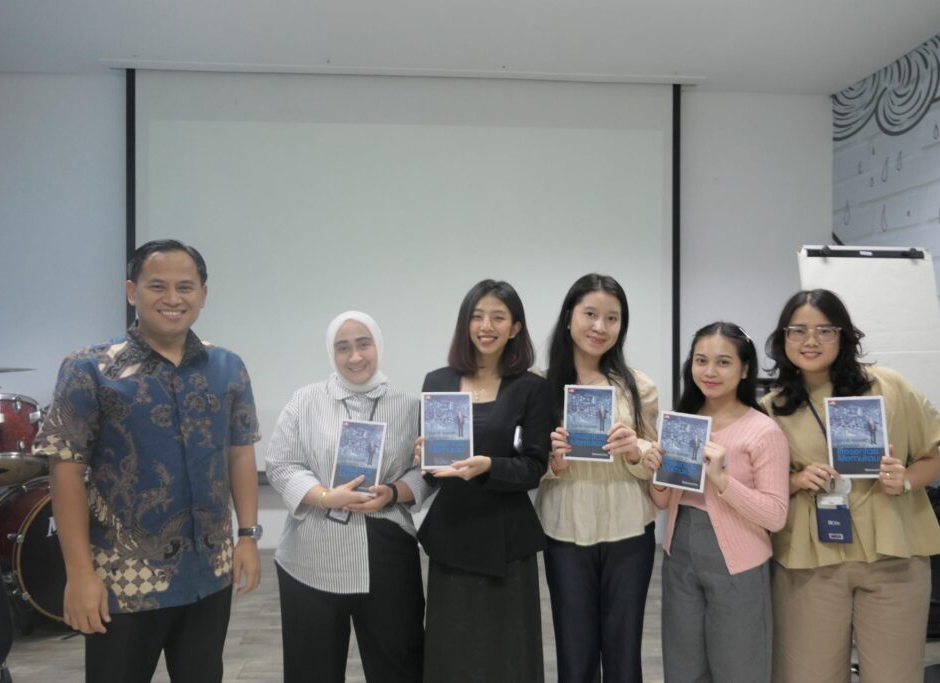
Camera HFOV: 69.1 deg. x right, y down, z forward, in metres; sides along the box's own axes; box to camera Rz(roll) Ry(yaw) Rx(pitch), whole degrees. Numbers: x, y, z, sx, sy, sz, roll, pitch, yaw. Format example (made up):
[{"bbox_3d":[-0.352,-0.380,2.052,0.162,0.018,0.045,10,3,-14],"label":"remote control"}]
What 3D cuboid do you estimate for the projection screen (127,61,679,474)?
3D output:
[{"bbox_3d":[-0.417,-0.461,4.630,3.660,2.640,0.050,0,0,-3],"label":"projection screen"}]

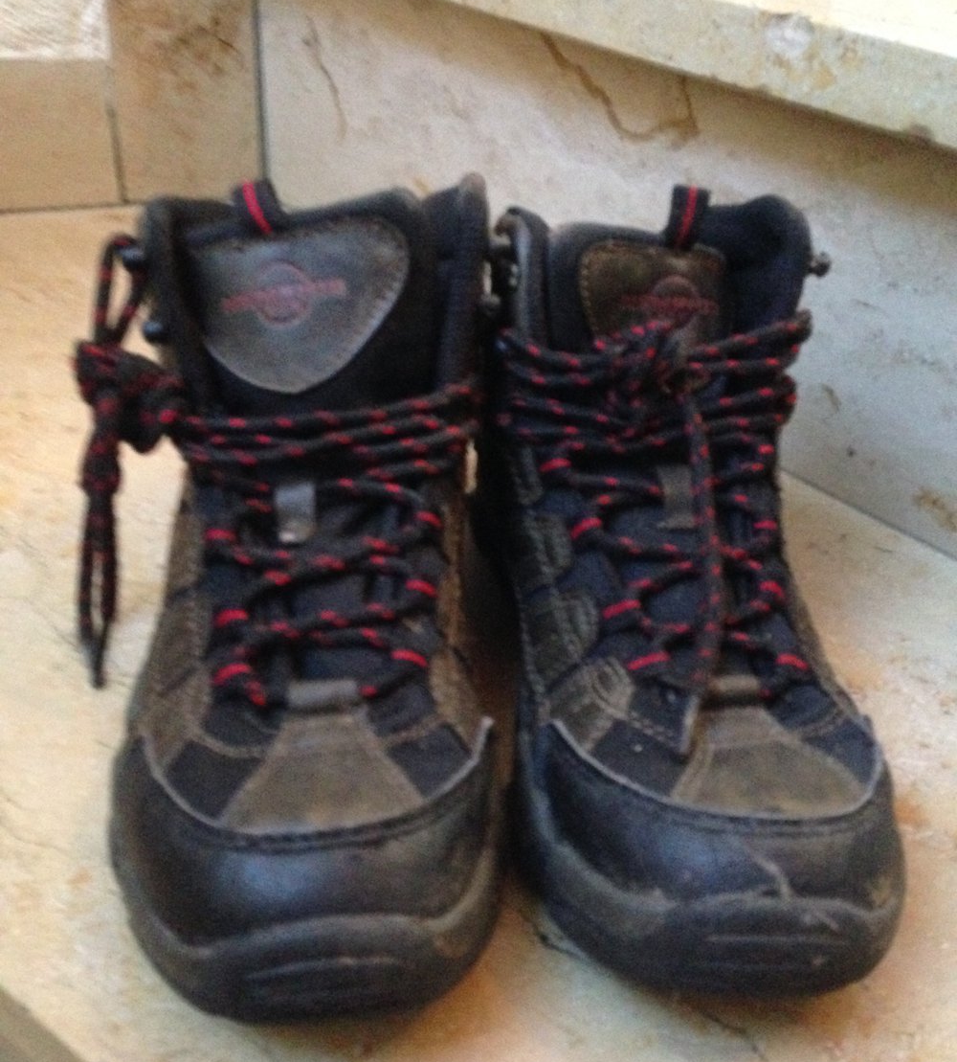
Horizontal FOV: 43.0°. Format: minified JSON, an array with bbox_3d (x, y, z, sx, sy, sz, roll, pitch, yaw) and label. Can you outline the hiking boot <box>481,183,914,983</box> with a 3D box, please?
[{"bbox_3d":[0.055,-0.019,0.387,0.108,0.157,0.278,-2,34,-8],"label":"hiking boot"}]

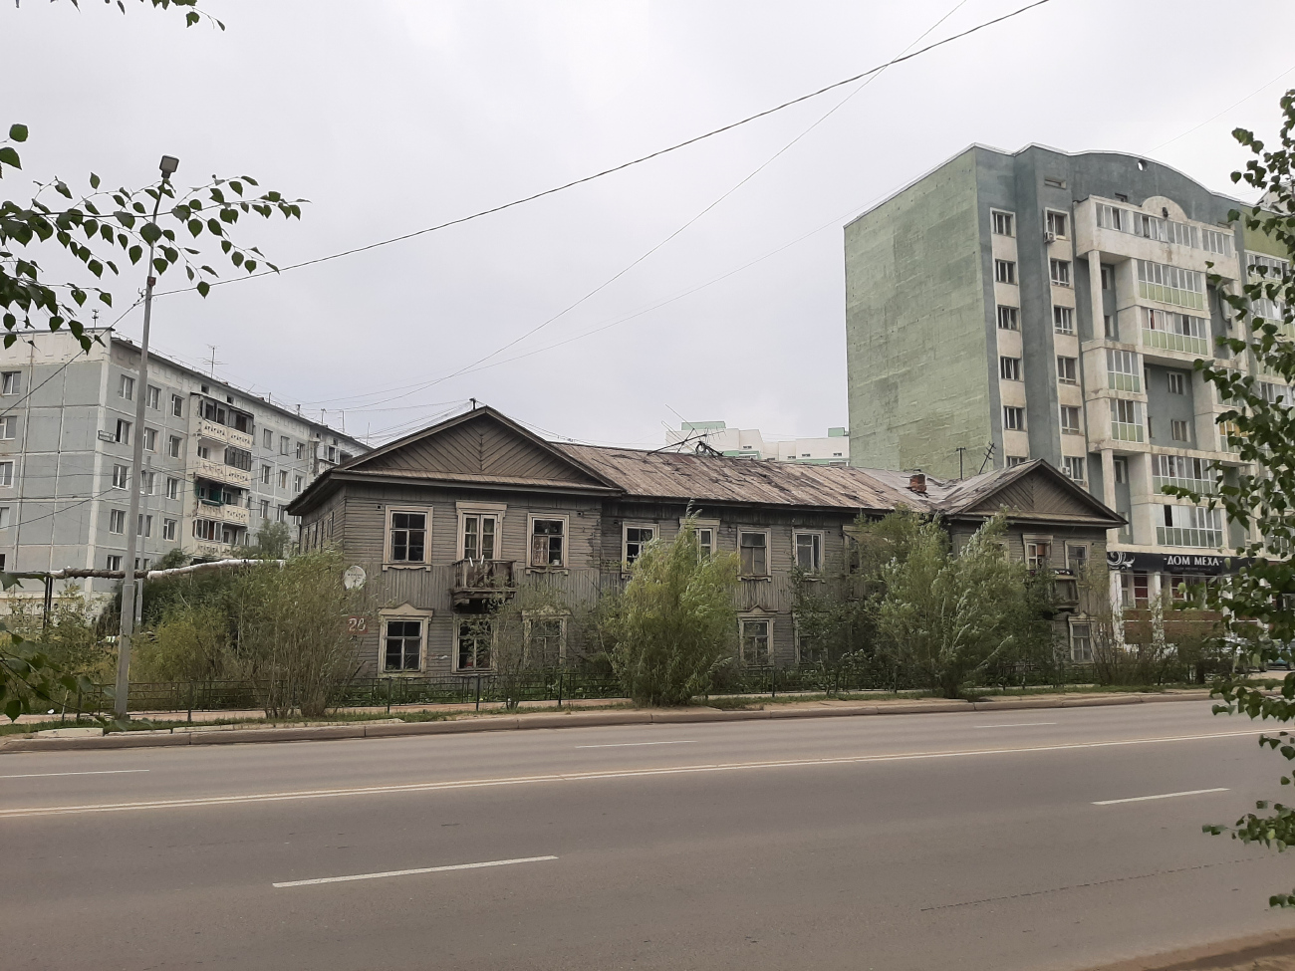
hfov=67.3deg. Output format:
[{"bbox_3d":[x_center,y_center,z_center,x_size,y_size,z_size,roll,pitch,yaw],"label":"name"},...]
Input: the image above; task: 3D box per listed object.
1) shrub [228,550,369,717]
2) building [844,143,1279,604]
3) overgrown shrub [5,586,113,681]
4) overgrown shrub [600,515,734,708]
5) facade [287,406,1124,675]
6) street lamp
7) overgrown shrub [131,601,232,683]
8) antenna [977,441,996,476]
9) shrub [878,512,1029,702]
[{"bbox_3d":[-7.446,3.166,20.865,2.800,3.570,2.600,4,-9,-24],"label":"shrub"},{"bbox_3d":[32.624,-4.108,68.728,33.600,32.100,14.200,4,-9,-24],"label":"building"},{"bbox_3d":[-14.458,3.896,23.886,2.600,2.881,2.500,4,-9,-24],"label":"overgrown shrub"},{"bbox_3d":[0.599,3.054,23.876,3.300,4.513,3.000,0,-8,0],"label":"overgrown shrub"},{"bbox_3d":[2.807,3.197,37.838,30.550,8.350,11.500,4,-9,-24],"label":"facade"},{"bbox_3d":[-10.133,-0.957,19.490,0.450,11.350,1.550,4,-9,-24],"label":"street lamp"},{"bbox_3d":[-11.954,4.234,24.976,2.500,2.550,2.500,4,-9,-24],"label":"overgrown shrub"},{"bbox_3d":[14.652,-1.163,42.067,0.900,1.568,0.500,4,-9,-24],"label":"antenna"},{"bbox_3d":[8.589,3.275,26.924,4.500,4.986,3.700,4,-9,-24],"label":"shrub"}]

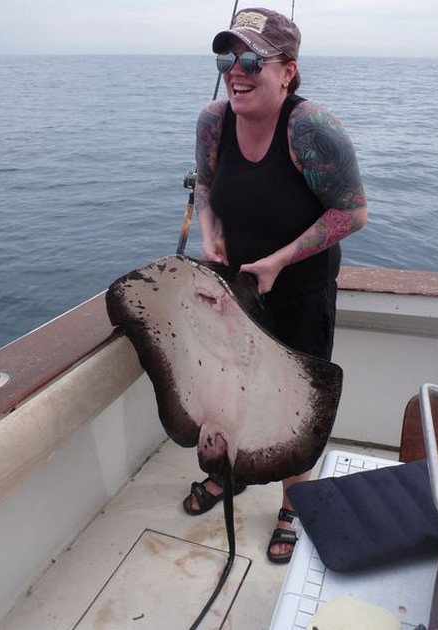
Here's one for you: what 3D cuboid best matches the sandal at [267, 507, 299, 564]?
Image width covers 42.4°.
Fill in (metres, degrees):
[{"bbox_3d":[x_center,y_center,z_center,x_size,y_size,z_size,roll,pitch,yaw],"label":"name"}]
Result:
[{"bbox_3d":[0.240,0.727,1.968,0.100,0.100,0.260,6,25,12],"label":"sandal"}]

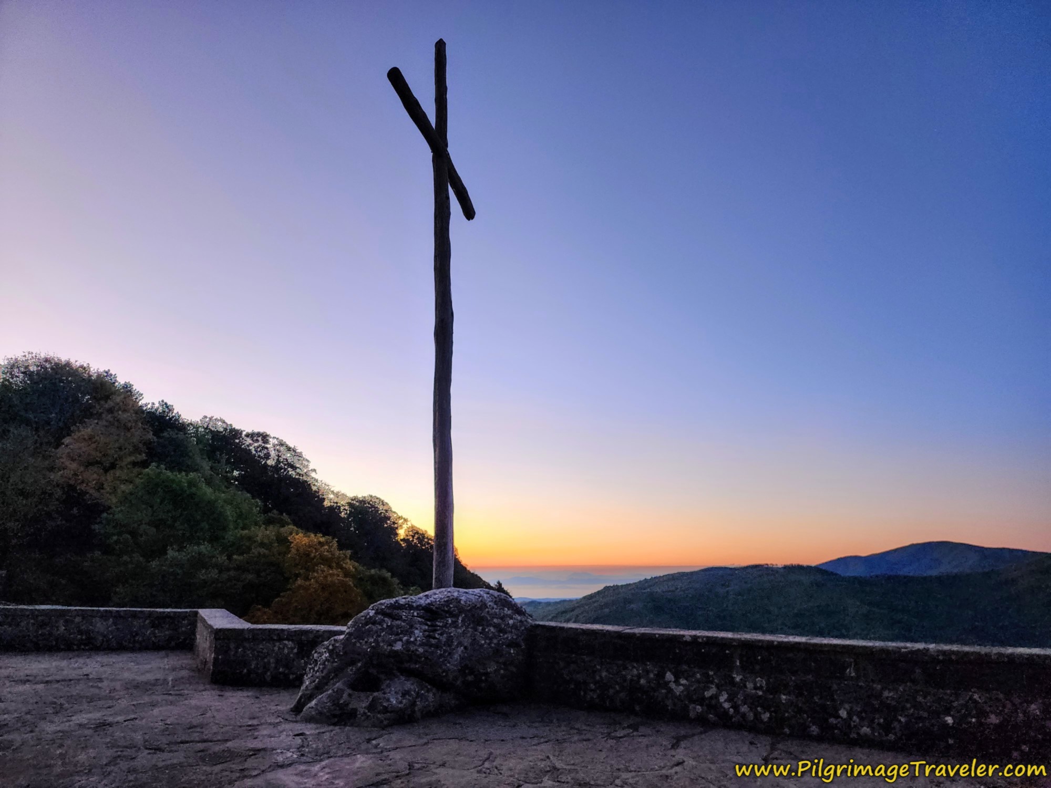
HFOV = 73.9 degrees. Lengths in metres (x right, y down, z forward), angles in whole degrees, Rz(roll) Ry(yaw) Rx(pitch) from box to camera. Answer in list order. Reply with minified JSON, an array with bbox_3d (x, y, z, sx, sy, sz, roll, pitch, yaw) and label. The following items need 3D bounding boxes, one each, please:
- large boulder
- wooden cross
[{"bbox_3d":[-1.220,2.843,7.802,2.500,1.240,2.000,0,-14,0],"label":"large boulder"},{"bbox_3d":[-1.074,-1.320,9.366,0.320,7.790,3.450,-4,-14,10],"label":"wooden cross"}]

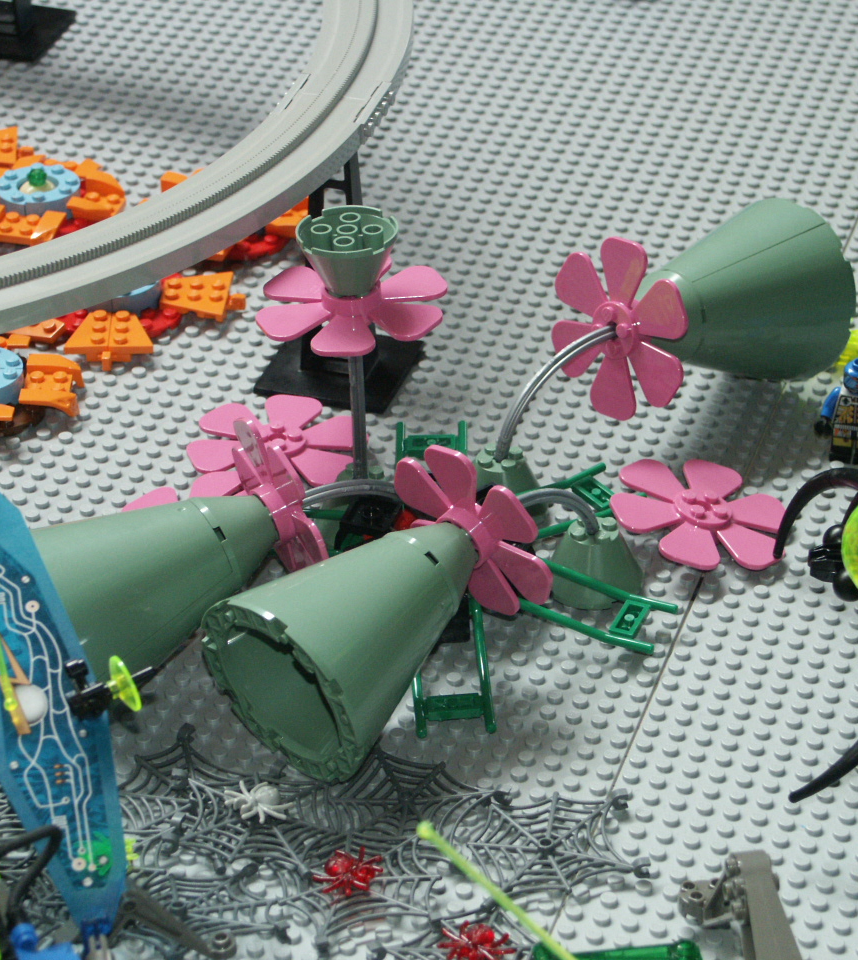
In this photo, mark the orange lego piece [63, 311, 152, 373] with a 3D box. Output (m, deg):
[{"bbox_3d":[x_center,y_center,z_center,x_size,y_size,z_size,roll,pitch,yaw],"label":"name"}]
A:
[{"bbox_3d":[-0.114,-0.051,1.181,0.032,0.008,0.026,-1,33,0],"label":"orange lego piece"}]

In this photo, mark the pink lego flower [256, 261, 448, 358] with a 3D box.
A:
[{"bbox_3d":[-0.024,-0.056,1.027,0.060,0.011,0.060,-1,33,0],"label":"pink lego flower"}]

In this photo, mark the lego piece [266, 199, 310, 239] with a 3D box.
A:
[{"bbox_3d":[-0.052,-0.099,1.250,0.021,0.012,0.031,0,33,0],"label":"lego piece"}]

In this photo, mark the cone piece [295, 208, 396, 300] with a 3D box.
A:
[{"bbox_3d":[-0.025,-0.070,1.034,0.032,0.021,0.032,-1,33,0],"label":"cone piece"}]

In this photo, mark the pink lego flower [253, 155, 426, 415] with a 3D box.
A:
[{"bbox_3d":[-0.030,-0.080,1.137,0.049,0.096,0.049,9,34,15],"label":"pink lego flower"}]

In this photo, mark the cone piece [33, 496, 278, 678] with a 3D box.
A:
[{"bbox_3d":[-0.081,0.029,0.981,0.077,0.064,0.064,-27,40,-20],"label":"cone piece"}]

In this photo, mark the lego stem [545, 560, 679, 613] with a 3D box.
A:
[{"bbox_3d":[0.055,0.032,1.027,0.049,0.005,0.004,19,37,21],"label":"lego stem"}]

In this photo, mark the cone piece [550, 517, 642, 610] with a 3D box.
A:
[{"bbox_3d":[0.052,0.023,1.043,0.032,0.021,0.032,-1,33,0],"label":"cone piece"}]

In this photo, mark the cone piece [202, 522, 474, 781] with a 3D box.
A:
[{"bbox_3d":[-0.016,0.040,0.962,0.064,0.064,0.077,25,51,34],"label":"cone piece"}]

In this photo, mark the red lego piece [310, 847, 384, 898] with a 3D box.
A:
[{"bbox_3d":[-0.023,0.109,0.914,0.017,0.007,0.020,11,35,18],"label":"red lego piece"}]

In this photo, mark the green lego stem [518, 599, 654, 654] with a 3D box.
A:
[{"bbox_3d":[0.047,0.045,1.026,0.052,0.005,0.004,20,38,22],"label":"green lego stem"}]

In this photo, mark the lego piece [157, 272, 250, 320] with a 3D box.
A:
[{"bbox_3d":[-0.081,-0.066,1.189,0.030,0.007,0.032,0,33,1],"label":"lego piece"}]

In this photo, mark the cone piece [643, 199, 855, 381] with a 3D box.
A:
[{"bbox_3d":[0.096,-0.058,1.114,0.077,0.064,0.064,-15,33,-43],"label":"cone piece"}]

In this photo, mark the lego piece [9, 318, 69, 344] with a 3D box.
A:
[{"bbox_3d":[-0.143,-0.056,1.180,0.025,0.005,0.018,9,34,15],"label":"lego piece"}]

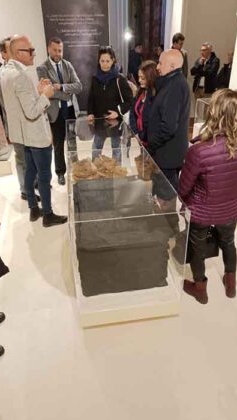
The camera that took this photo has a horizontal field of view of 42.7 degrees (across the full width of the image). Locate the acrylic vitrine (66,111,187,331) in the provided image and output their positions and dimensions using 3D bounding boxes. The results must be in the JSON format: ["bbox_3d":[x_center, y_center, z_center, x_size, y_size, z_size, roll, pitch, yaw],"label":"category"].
[{"bbox_3d":[-0.096,-0.159,2.909,0.685,0.876,2.308,-6,31,-7],"label":"acrylic vitrine"}]

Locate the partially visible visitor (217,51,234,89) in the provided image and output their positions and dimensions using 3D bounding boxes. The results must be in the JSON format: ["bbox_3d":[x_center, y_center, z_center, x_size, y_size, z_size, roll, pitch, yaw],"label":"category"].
[{"bbox_3d":[1.963,-2.158,5.606,0.460,1.500,0.340,1,30,4],"label":"partially visible visitor"}]

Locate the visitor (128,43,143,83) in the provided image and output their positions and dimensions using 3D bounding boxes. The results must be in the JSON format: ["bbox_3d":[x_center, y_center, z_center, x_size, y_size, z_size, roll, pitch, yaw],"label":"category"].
[{"bbox_3d":[0.427,-2.754,6.623,0.460,1.570,0.340,-7,31,-9],"label":"visitor"}]

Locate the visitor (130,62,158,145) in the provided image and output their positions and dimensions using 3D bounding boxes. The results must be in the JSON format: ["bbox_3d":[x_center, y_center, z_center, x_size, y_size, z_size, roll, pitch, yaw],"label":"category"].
[{"bbox_3d":[0.340,-0.744,3.221,0.400,1.550,0.460,-13,32,-19],"label":"visitor"}]

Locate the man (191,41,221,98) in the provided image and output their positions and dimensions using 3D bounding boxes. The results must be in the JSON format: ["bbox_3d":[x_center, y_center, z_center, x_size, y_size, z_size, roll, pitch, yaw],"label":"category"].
[{"bbox_3d":[1.484,-2.116,5.448,0.500,1.610,0.380,12,33,21],"label":"man"}]

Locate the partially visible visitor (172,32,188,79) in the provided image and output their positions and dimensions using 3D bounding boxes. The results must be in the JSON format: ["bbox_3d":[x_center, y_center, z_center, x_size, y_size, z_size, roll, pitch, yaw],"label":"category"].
[{"bbox_3d":[1.061,-2.233,5.547,0.340,1.730,0.480,-7,31,-9],"label":"partially visible visitor"}]

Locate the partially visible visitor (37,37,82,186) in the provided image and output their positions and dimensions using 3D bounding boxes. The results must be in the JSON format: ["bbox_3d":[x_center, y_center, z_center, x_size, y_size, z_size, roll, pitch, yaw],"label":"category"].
[{"bbox_3d":[-0.701,-1.147,3.757,0.540,1.750,0.380,-6,31,-7],"label":"partially visible visitor"}]

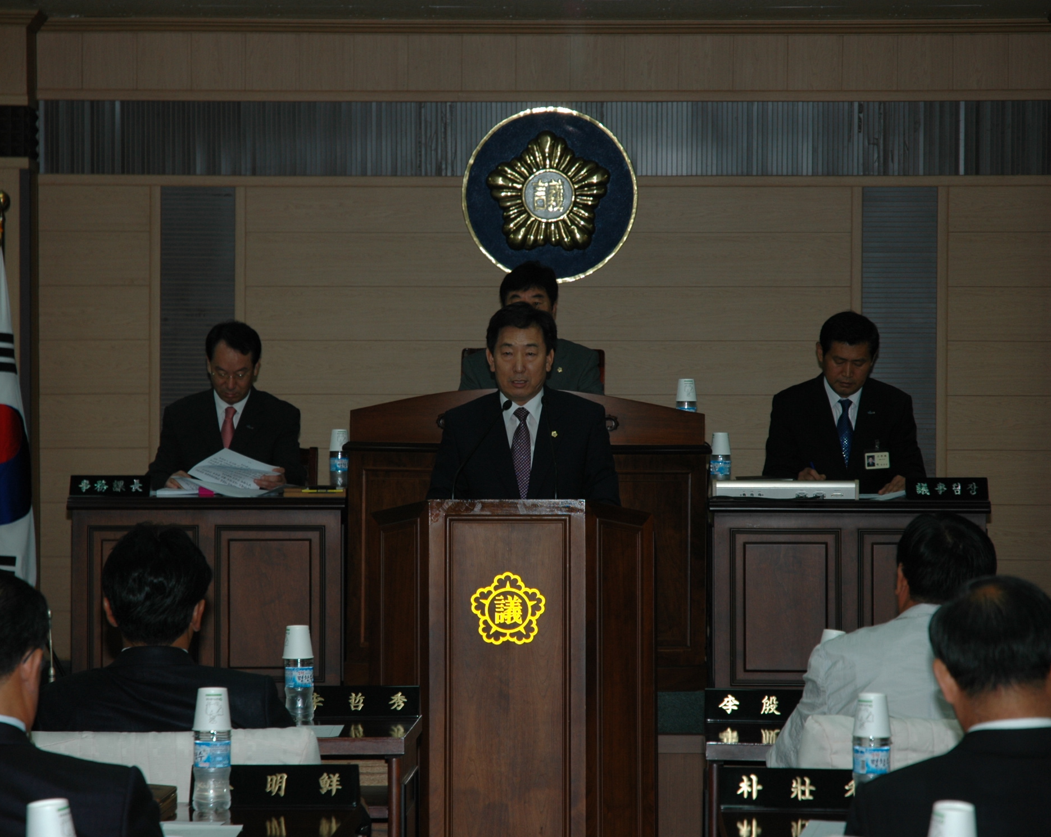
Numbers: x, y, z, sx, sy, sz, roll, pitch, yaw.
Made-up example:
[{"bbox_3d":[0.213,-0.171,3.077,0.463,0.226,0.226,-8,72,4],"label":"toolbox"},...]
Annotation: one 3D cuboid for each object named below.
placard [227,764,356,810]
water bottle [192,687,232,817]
[{"bbox_3d":[-0.437,0.641,6.414,0.298,0.074,0.075,0,0,-1],"label":"placard"},{"bbox_3d":[-0.550,0.580,6.450,0.068,0.216,0.068,0,1,2],"label":"water bottle"}]

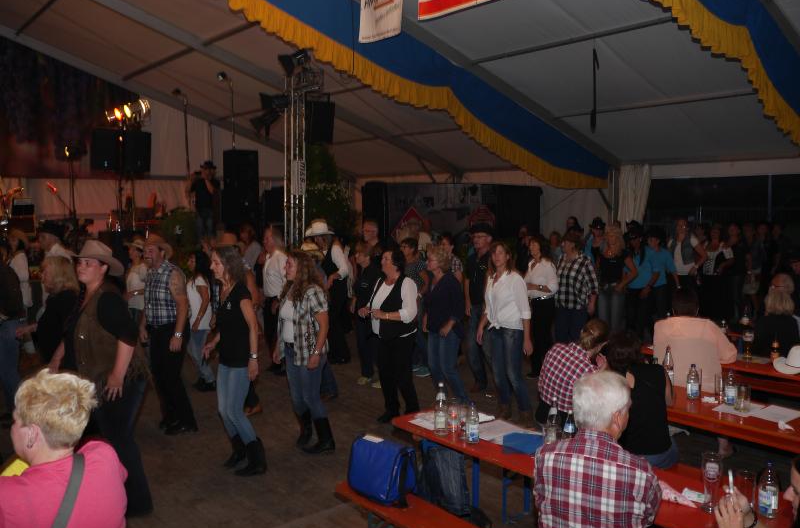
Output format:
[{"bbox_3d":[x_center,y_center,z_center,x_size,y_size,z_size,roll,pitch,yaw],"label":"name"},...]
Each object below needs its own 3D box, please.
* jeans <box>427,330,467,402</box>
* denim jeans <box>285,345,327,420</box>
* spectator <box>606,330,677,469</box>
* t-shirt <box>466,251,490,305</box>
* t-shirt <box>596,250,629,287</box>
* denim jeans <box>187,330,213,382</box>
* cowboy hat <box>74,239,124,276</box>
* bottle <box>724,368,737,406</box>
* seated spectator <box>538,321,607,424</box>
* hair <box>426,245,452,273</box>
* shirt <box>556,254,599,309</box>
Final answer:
[{"bbox_3d":[0.461,0.939,6.420,0.400,0.870,0.370,-3,5,-35],"label":"jeans"},{"bbox_3d":[-0.798,1.030,5.463,0.340,0.720,0.380,-4,6,-40],"label":"denim jeans"},{"bbox_3d":[1.613,1.049,4.026,0.480,1.320,0.750,5,7,42],"label":"spectator"},{"bbox_3d":[0.918,0.150,7.200,0.470,0.610,0.280,4,6,37],"label":"t-shirt"},{"bbox_3d":[2.594,0.079,7.900,0.420,0.480,0.250,1,4,20],"label":"t-shirt"},{"bbox_3d":[-2.266,0.949,7.351,0.380,0.840,0.370,-4,6,-40],"label":"denim jeans"},{"bbox_3d":[-1.924,-0.054,4.143,0.285,0.160,0.350,5,-5,43],"label":"cowboy hat"},{"bbox_3d":[1.946,0.719,3.810,0.074,0.210,0.074,1,4,24],"label":"bottle"},{"bbox_3d":[1.216,0.996,4.285,0.750,1.290,0.500,-3,6,-37],"label":"seated spectator"},{"bbox_3d":[0.414,-0.052,6.700,0.250,0.270,0.220,-2,5,-24],"label":"hair"},{"bbox_3d":[2.046,0.191,7.500,0.300,0.640,0.500,-4,6,-41],"label":"shirt"}]

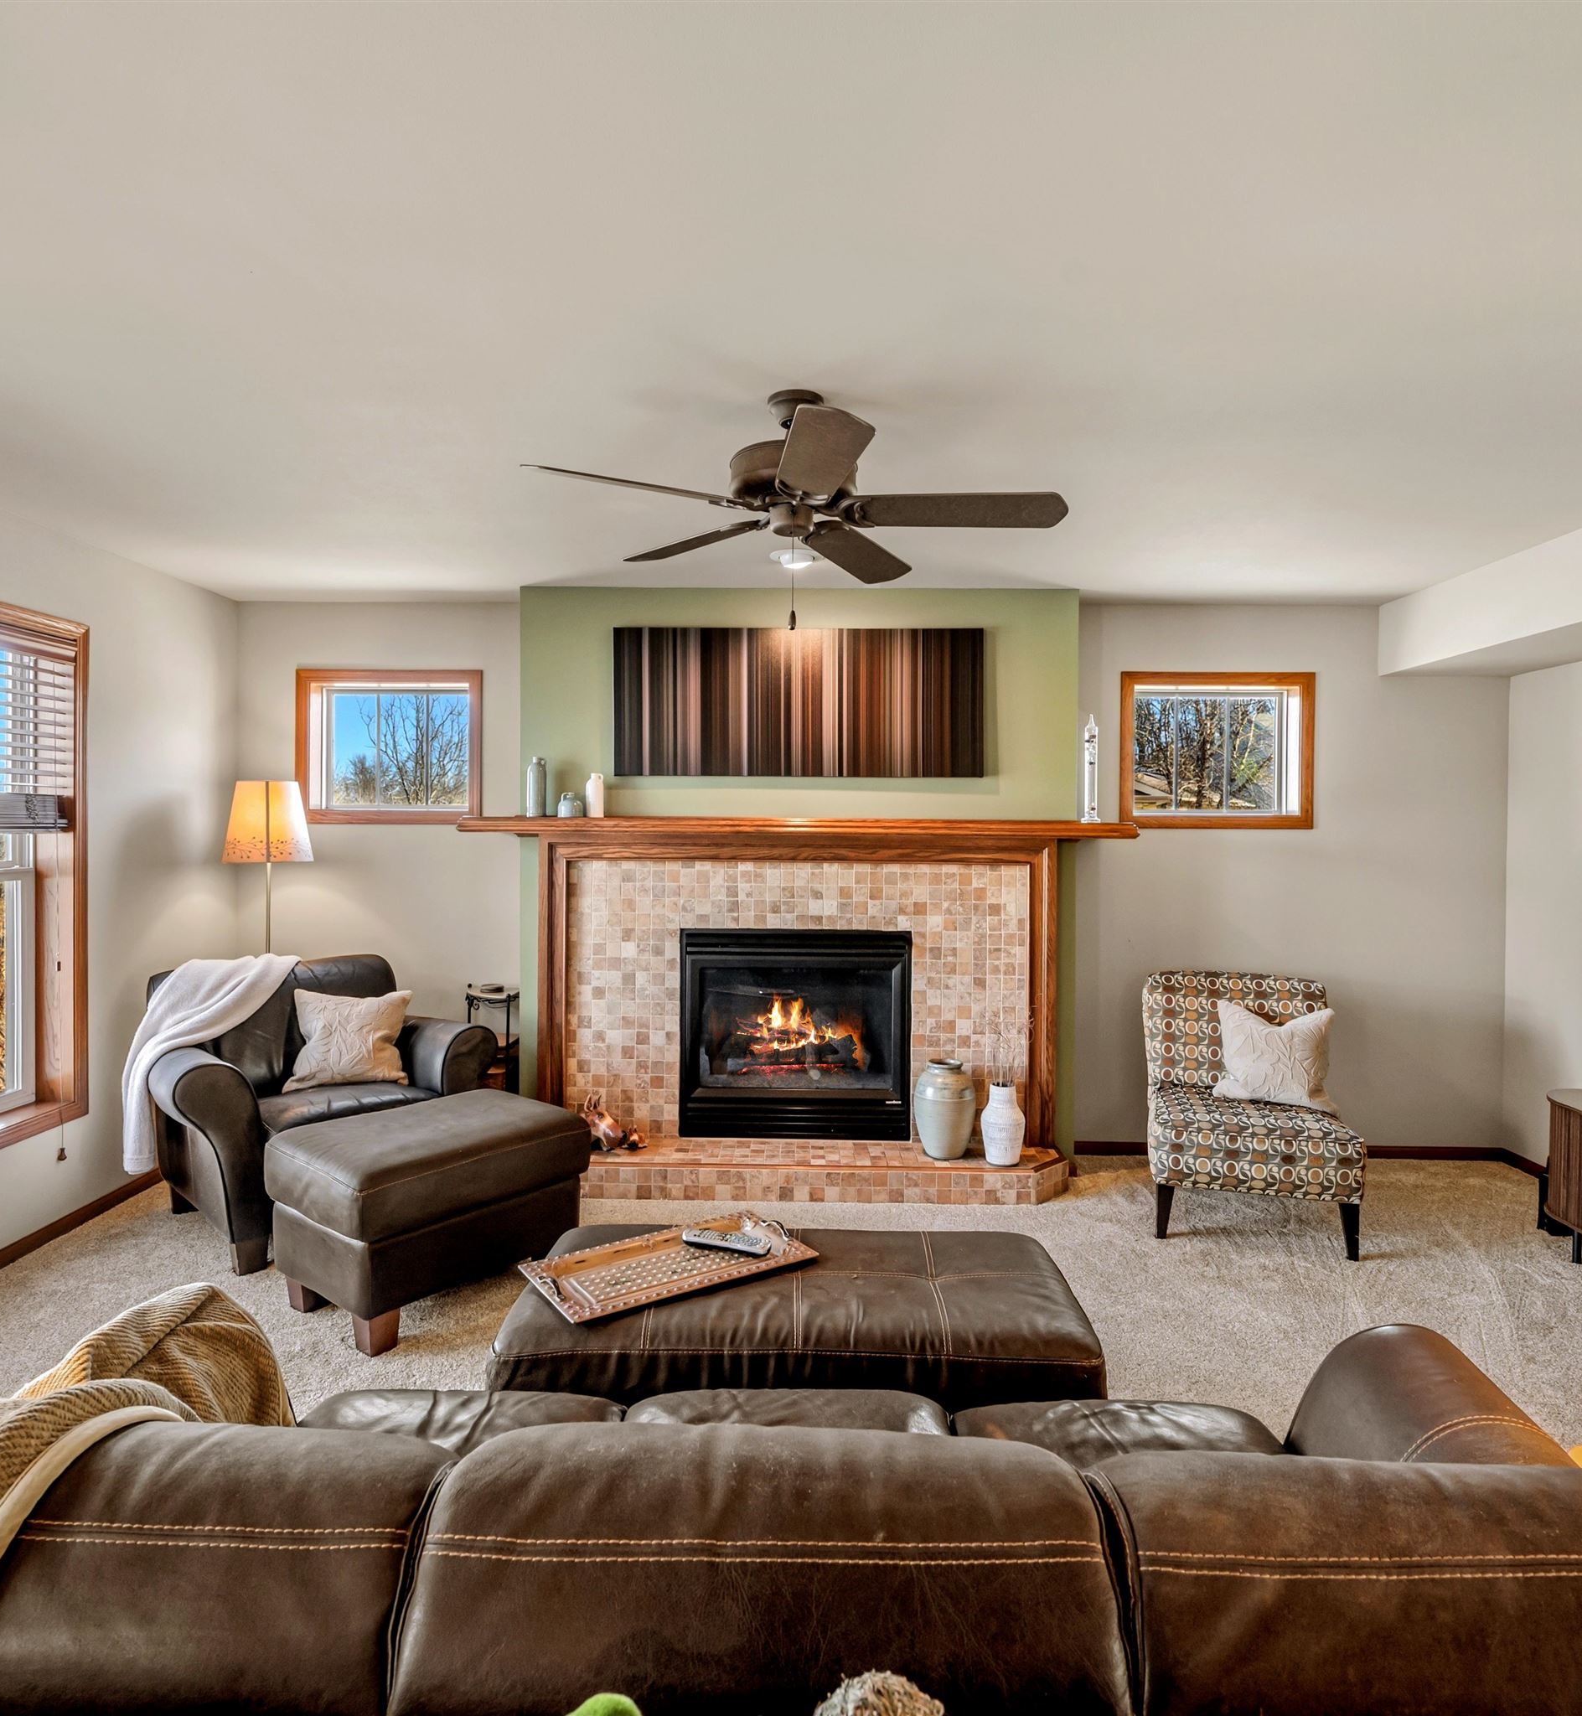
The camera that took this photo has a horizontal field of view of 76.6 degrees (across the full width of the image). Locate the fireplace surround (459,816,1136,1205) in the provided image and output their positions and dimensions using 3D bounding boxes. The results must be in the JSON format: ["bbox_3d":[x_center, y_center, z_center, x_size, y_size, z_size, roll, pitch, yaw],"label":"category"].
[{"bbox_3d":[0.025,0.582,4.028,2.700,1.485,0.390,0,2,1],"label":"fireplace surround"}]

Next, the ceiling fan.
[{"bbox_3d":[0.007,-0.907,2.316,1.270,0.325,1.240,0,2,1],"label":"ceiling fan"}]

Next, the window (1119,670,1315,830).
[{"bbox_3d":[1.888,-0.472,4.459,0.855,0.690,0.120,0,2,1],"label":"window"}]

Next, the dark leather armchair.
[{"bbox_3d":[-1.769,0.877,3.799,0.900,0.880,1.030,2,2,43],"label":"dark leather armchair"}]

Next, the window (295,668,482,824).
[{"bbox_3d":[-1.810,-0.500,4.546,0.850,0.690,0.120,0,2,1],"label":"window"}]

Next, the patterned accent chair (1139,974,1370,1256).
[{"bbox_3d":[1.711,0.914,3.767,0.640,0.860,0.700,1,2,16],"label":"patterned accent chair"}]

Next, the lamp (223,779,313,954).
[{"bbox_3d":[-2.190,0.485,4.268,0.340,1.630,0.340,0,2,1],"label":"lamp"}]

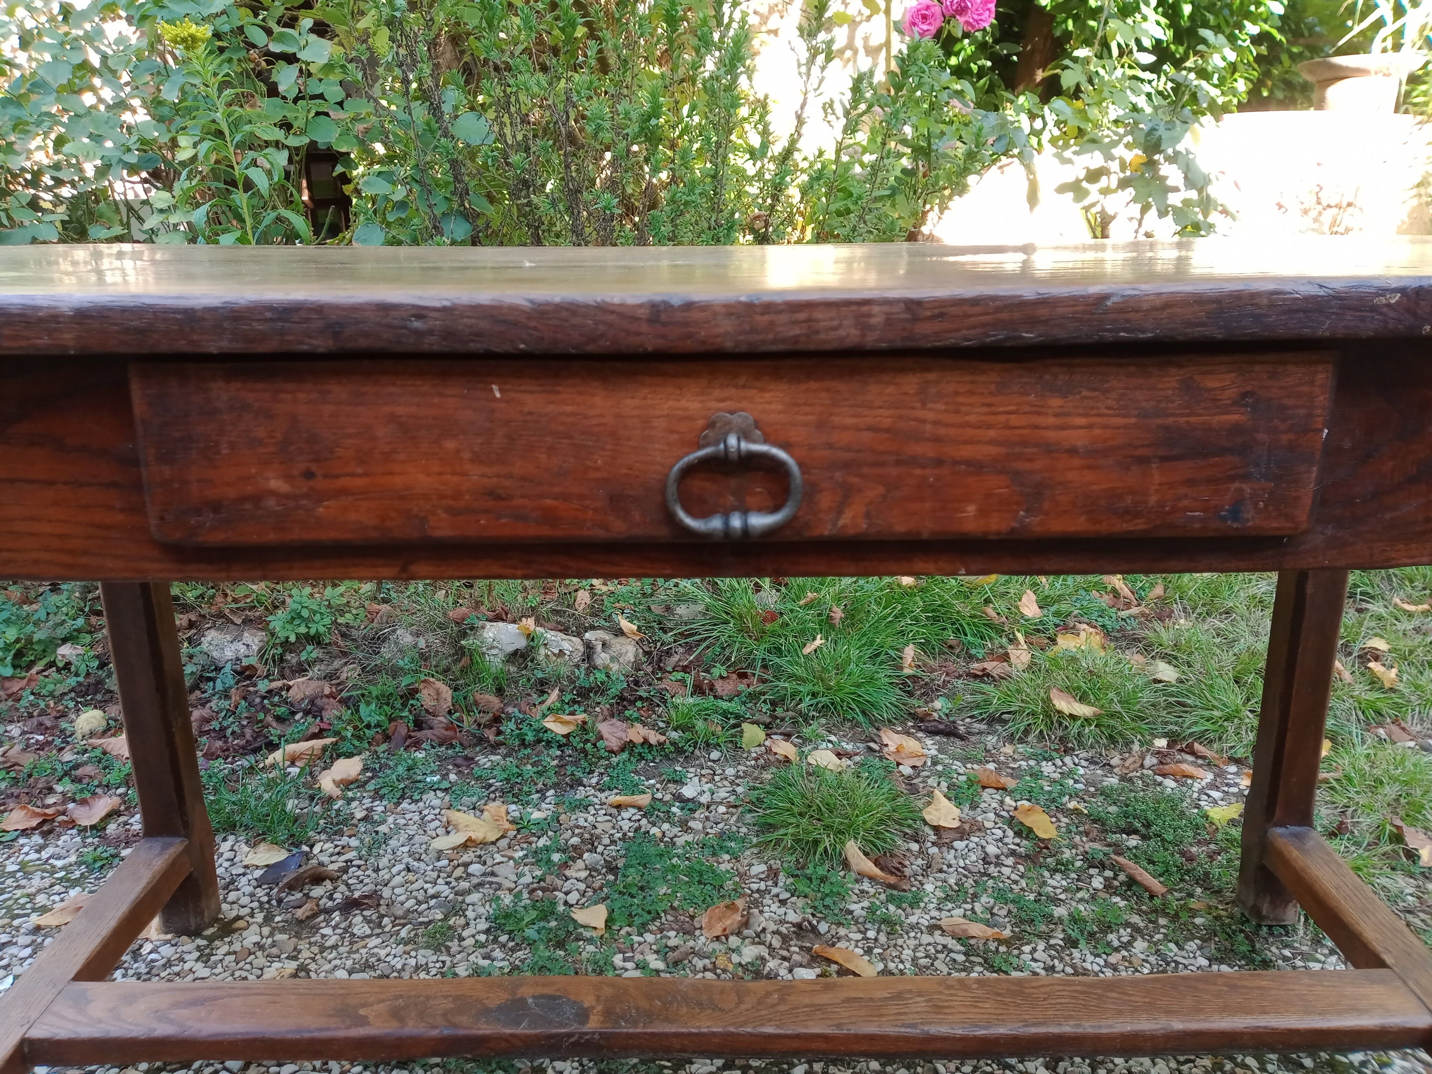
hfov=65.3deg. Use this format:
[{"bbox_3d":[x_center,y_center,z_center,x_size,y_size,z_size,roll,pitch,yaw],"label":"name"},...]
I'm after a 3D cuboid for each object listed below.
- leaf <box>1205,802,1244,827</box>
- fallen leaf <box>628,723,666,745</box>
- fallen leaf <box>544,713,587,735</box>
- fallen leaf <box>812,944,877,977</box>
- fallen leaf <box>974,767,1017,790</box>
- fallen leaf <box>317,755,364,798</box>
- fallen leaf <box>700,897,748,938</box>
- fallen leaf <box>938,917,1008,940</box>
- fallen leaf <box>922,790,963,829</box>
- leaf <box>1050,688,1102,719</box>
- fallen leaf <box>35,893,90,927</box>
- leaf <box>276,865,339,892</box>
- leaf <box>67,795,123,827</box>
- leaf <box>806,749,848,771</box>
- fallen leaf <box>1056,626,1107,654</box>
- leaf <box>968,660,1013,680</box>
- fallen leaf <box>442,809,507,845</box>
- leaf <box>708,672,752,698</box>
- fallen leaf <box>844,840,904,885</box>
[{"bbox_3d":[0.679,0.367,1.475,0.057,0.015,0.034,-3,16,-7],"label":"leaf"},{"bbox_3d":[-0.104,0.297,1.689,0.062,0.022,0.040,5,17,17],"label":"fallen leaf"},{"bbox_3d":[-0.232,0.287,1.716,0.065,0.022,0.040,-1,16,-2],"label":"fallen leaf"},{"bbox_3d":[0.141,0.456,1.207,0.071,0.016,0.020,10,19,31],"label":"fallen leaf"},{"bbox_3d":[0.390,0.340,1.570,0.055,0.020,0.030,11,20,33],"label":"fallen leaf"},{"bbox_3d":[-0.532,0.340,1.590,0.054,0.025,0.085,4,17,16],"label":"fallen leaf"},{"bbox_3d":[0.009,0.434,1.275,0.042,0.027,0.060,13,21,38],"label":"fallen leaf"},{"bbox_3d":[0.290,0.440,1.258,0.077,0.017,0.034,4,17,15],"label":"fallen leaf"},{"bbox_3d":[0.299,0.359,1.477,0.052,0.020,0.074,-1,16,-2],"label":"fallen leaf"},{"bbox_3d":[0.561,0.260,1.742,0.085,0.028,0.040,8,18,27],"label":"leaf"},{"bbox_3d":[-0.765,0.437,1.313,0.042,0.016,0.078,12,20,36],"label":"fallen leaf"},{"bbox_3d":[-0.498,0.417,1.364,0.076,0.022,0.026,-7,17,-21],"label":"leaf"},{"bbox_3d":[-0.846,0.373,1.524,0.070,0.029,0.046,-3,16,-9],"label":"leaf"},{"bbox_3d":[0.162,0.326,1.636,0.062,0.020,0.042,4,17,15],"label":"leaf"},{"bbox_3d":[0.667,0.188,2.040,0.093,0.030,0.060,4,17,14],"label":"fallen leaf"},{"bbox_3d":[0.472,0.227,1.917,0.074,0.020,0.040,0,16,3],"label":"leaf"},{"bbox_3d":[-0.318,0.382,1.474,0.085,0.025,0.052,7,18,24],"label":"fallen leaf"},{"bbox_3d":[0.024,0.246,1.857,0.072,0.030,0.055,-1,16,0],"label":"leaf"},{"bbox_3d":[0.191,0.394,1.356,0.082,0.033,0.034,10,20,33],"label":"fallen leaf"}]

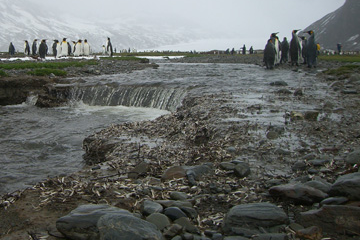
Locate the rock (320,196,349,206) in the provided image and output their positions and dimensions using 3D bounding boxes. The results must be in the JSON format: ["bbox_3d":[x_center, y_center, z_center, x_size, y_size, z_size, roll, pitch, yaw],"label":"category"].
[{"bbox_3d":[0.566,0.297,1.448,0.107,0.032,0.060,4,11,22],"label":"rock"}]

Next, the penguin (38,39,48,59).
[{"bbox_3d":[-5.941,-3.060,17.200,0.310,0.870,0.340,4,11,20],"label":"penguin"}]

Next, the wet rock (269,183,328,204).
[{"bbox_3d":[0.467,0.293,1.565,0.228,0.058,0.137,0,10,0],"label":"wet rock"}]

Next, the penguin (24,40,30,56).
[{"bbox_3d":[-8.600,-4.080,22.300,0.300,0.860,0.270,-4,11,-22],"label":"penguin"}]

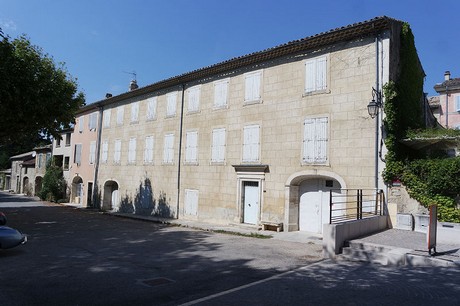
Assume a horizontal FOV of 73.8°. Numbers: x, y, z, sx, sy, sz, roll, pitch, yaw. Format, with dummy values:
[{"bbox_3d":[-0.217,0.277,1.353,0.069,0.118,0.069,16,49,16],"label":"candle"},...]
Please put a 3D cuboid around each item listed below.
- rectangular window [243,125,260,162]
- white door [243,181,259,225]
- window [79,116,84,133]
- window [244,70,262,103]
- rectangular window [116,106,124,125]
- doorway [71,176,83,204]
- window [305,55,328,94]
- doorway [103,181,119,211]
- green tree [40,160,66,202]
[{"bbox_3d":[1.150,-0.519,16.665,1.118,1.989,0.150,-2,-5,42],"label":"rectangular window"},{"bbox_3d":[1.162,2.687,16.550,1.040,2.288,0.120,-2,-5,42],"label":"white door"},{"bbox_3d":[-15.656,-3.042,32.288,0.975,1.534,0.100,-2,-5,42],"label":"window"},{"bbox_3d":[1.258,-3.598,16.870,1.092,1.482,0.150,-2,-5,42],"label":"window"},{"bbox_3d":[-9.107,-3.099,25.711,0.990,1.490,0.180,-2,-5,42],"label":"rectangular window"},{"bbox_3d":[-15.820,3.861,31.970,2.626,2.847,0.400,-2,-5,42],"label":"doorway"},{"bbox_3d":[4.003,-3.637,14.362,1.092,1.534,0.150,-2,-5,42],"label":"window"},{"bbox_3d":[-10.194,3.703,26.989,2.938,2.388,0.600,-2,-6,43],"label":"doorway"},{"bbox_3d":[-18.321,2.955,31.805,2.300,4.153,2.300,-2,-5,42],"label":"green tree"}]

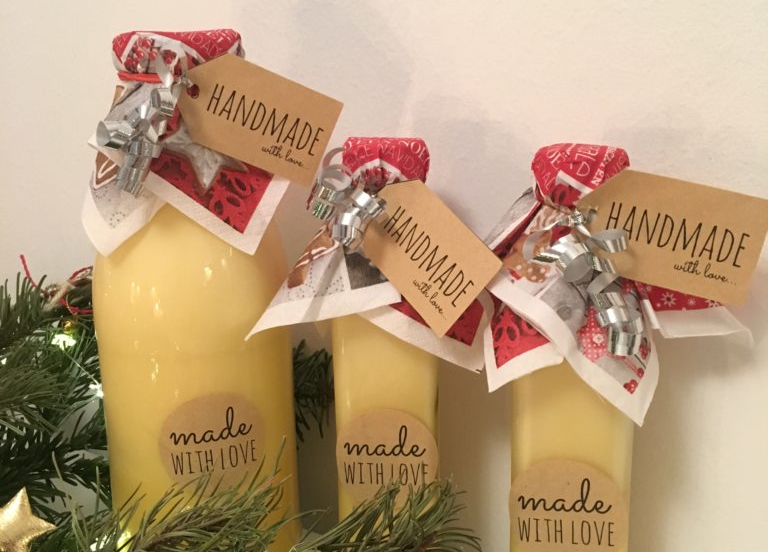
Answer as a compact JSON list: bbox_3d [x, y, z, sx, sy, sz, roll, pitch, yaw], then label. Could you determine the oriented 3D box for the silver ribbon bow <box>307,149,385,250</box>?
[{"bbox_3d":[-0.015,-0.031,0.344,0.032,0.040,0.028,1,12,8],"label":"silver ribbon bow"}]

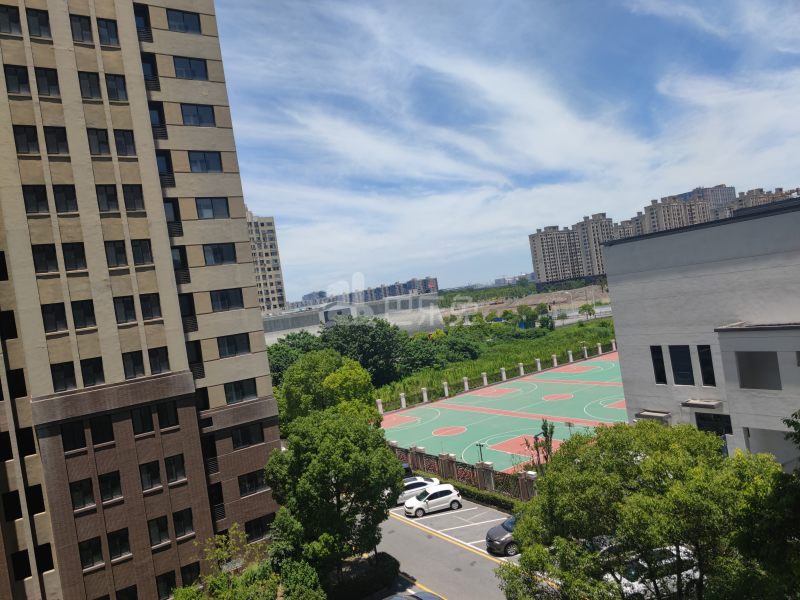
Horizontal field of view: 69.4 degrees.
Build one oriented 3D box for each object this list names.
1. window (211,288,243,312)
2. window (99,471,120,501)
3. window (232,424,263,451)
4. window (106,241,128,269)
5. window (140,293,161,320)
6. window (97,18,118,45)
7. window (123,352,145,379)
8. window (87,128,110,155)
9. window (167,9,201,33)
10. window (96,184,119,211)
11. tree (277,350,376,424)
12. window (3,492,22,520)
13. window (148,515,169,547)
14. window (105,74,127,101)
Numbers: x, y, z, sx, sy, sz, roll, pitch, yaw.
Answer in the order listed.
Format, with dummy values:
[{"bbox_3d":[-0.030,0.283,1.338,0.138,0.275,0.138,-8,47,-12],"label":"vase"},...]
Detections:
[{"bbox_3d":[-11.111,0.003,37.176,2.036,1.319,0.150,-9,1,-35],"label":"window"},{"bbox_3d":[-14.306,9.240,28.628,0.950,1.370,0.200,-9,0,-35],"label":"window"},{"bbox_3d":[-9.805,8.845,37.318,2.036,1.319,0.150,-9,1,-35],"label":"window"},{"bbox_3d":[-14.841,-2.421,30.272,0.929,1.365,0.140,-9,1,-35],"label":"window"},{"bbox_3d":[-13.377,0.311,30.960,0.943,1.379,0.150,-9,1,-35],"label":"window"},{"bbox_3d":[-15.288,-14.018,30.338,0.948,1.367,0.150,-9,1,-35],"label":"window"},{"bbox_3d":[-13.780,3.357,29.913,0.939,1.367,0.150,-9,1,-35],"label":"window"},{"bbox_3d":[-15.703,-8.251,30.130,0.949,1.379,0.150,-9,1,-35],"label":"window"},{"bbox_3d":[-13.649,-17.611,36.710,2.029,1.345,0.150,-9,1,-35],"label":"window"},{"bbox_3d":[-15.042,-5.249,29.762,0.939,1.367,0.150,-9,1,-35],"label":"window"},{"bbox_3d":[-6.164,9.970,51.978,8.600,10.994,8.200,-9,1,-8],"label":"tree"},{"bbox_3d":[-18.929,10.088,28.241,0.617,1.379,0.150,-9,1,-35],"label":"window"},{"bbox_3d":[-12.812,12.293,30.813,0.948,1.366,0.150,-9,1,-35],"label":"window"},{"bbox_3d":[-14.863,-11.123,30.350,0.950,1.380,0.200,-9,0,-35],"label":"window"}]

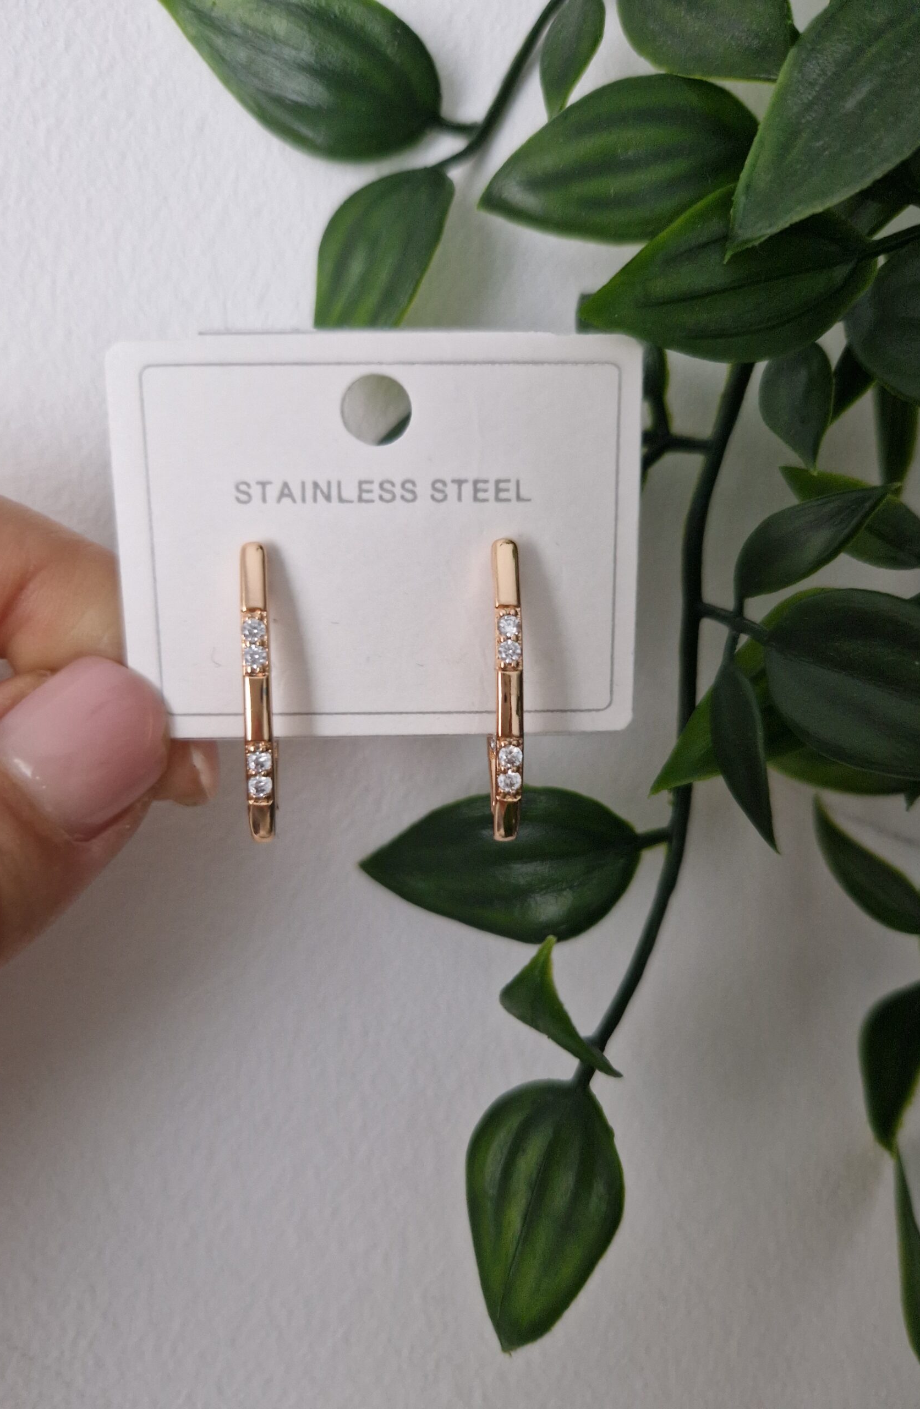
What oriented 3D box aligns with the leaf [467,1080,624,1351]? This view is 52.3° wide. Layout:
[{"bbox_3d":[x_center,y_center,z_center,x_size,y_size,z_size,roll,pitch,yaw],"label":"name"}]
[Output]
[{"bbox_3d":[0.015,0.096,0.175,0.030,0.058,0.010,8,10,-1],"label":"leaf"}]

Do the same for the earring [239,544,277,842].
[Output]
[{"bbox_3d":[-0.022,-0.002,0.104,0.003,0.032,0.022,-2,10,-10],"label":"earring"}]

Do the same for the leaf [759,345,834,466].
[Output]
[{"bbox_3d":[0.054,-0.047,0.149,0.012,0.019,0.006,-12,10,2],"label":"leaf"}]

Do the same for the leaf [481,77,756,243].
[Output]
[{"bbox_3d":[0.027,-0.090,0.156,0.049,0.025,0.010,-9,10,2],"label":"leaf"}]

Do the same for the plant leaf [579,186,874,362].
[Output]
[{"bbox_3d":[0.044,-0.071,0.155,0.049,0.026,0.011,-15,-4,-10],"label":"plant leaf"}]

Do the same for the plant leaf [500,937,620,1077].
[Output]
[{"bbox_3d":[0.018,0.055,0.162,0.013,0.034,0.015,-27,23,12],"label":"plant leaf"}]

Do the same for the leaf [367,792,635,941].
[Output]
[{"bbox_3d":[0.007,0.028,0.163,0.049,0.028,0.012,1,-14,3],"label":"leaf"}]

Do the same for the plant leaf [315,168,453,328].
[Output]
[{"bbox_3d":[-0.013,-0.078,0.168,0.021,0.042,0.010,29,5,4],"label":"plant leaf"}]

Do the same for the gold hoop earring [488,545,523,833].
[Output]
[{"bbox_3d":[0.005,-0.002,0.104,0.003,0.032,0.022,0,10,0],"label":"gold hoop earring"}]

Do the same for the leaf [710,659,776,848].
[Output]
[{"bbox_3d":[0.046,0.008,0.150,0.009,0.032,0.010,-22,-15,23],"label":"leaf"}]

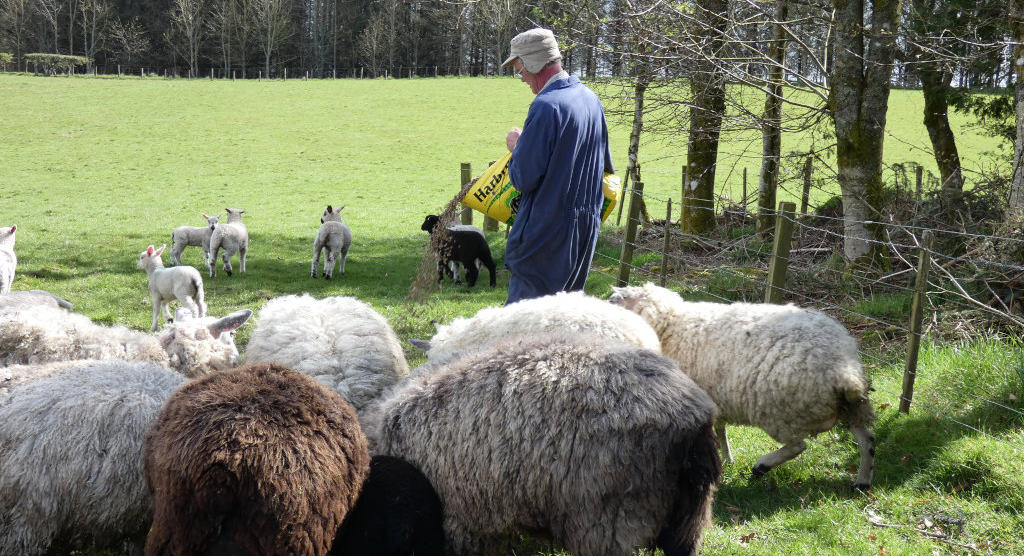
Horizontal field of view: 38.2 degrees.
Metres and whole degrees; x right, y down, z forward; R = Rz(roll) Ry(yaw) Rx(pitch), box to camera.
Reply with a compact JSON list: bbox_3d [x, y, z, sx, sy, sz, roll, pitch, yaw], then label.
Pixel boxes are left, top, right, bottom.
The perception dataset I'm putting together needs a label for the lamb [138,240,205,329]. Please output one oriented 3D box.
[{"bbox_3d":[-2.070,0.063,8.990,0.530,0.520,0.190,5,9,34],"label":"lamb"}]

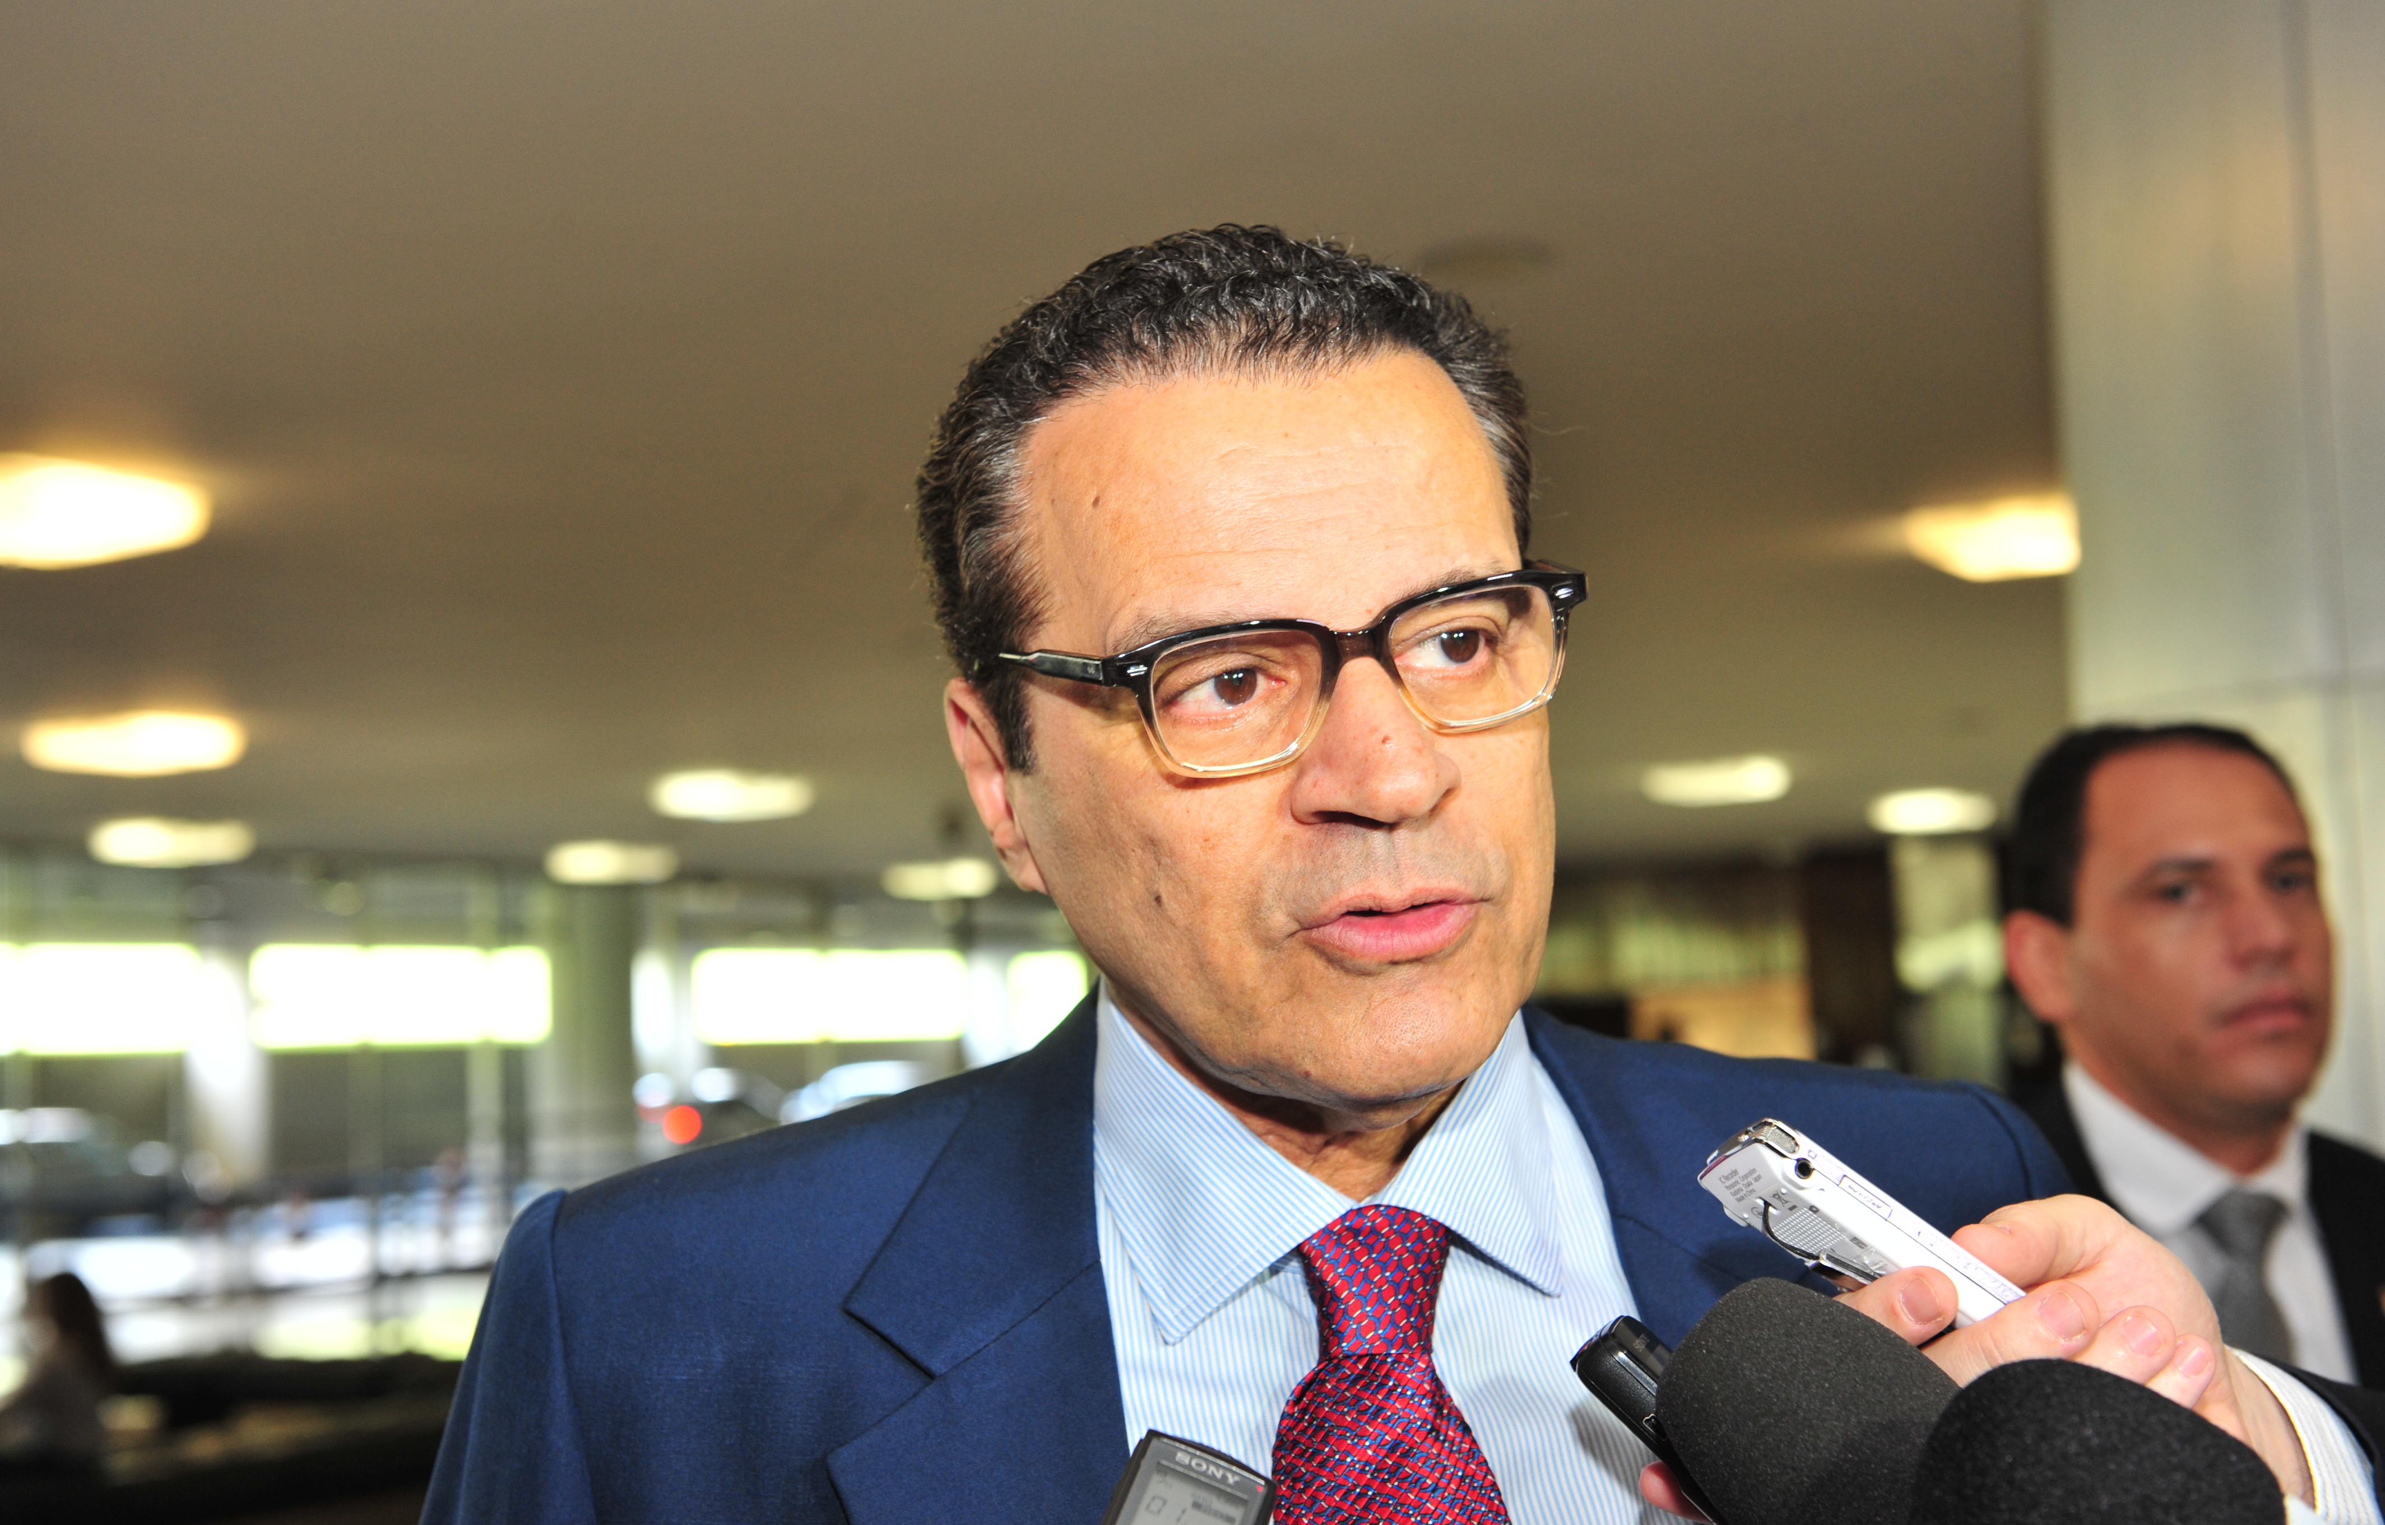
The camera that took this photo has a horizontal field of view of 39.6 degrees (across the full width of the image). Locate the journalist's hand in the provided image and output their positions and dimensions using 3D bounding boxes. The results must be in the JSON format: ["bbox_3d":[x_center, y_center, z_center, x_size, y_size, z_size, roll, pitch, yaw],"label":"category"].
[{"bbox_3d":[0.216,0.149,0.830,0.130,0.088,0.080,12,0,6],"label":"journalist's hand"}]

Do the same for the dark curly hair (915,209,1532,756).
[{"bbox_3d":[0.007,-0.070,0.950,0.172,0.172,0.187,-7,0,-21],"label":"dark curly hair"}]

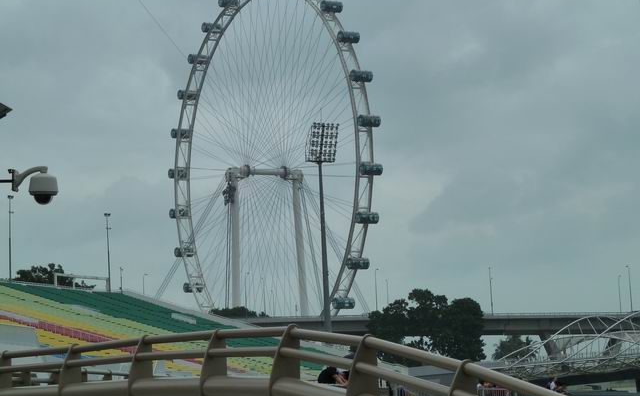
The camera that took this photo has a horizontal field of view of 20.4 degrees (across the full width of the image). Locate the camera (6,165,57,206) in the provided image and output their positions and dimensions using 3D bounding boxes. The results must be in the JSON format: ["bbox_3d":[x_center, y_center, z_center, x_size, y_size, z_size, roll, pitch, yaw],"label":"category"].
[{"bbox_3d":[-2.178,-0.094,13.400,0.410,0.290,0.230,-3,-6,5],"label":"camera"}]

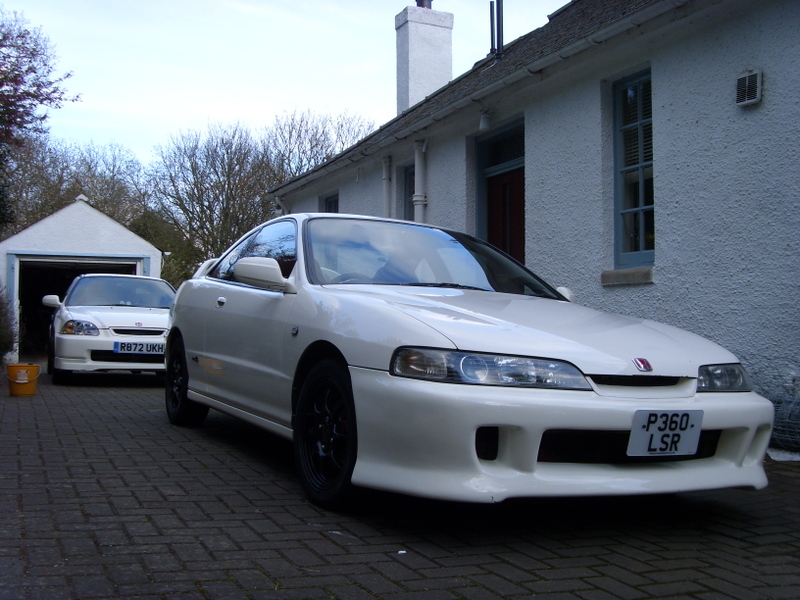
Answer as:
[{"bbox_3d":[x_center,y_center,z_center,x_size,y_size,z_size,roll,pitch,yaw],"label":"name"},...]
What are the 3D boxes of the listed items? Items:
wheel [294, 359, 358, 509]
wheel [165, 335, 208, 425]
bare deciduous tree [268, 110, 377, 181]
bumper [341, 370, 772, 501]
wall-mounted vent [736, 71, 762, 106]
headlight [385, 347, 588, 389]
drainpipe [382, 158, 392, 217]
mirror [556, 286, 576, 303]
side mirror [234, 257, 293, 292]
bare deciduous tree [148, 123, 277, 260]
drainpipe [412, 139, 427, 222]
[{"bbox_3d":[-0.218,0.503,2.784,0.200,0.580,0.580,4,-4,-29],"label":"wheel"},{"bbox_3d":[-1.494,0.579,5.072,0.200,0.580,0.580,4,-4,-29],"label":"wheel"},{"bbox_3d":[-2.836,-2.463,25.788,4.500,8.840,4.500,0,-3,0],"label":"bare deciduous tree"},{"bbox_3d":[0.736,0.483,2.615,1.690,0.440,0.620,4,-4,-29],"label":"bumper"},{"bbox_3d":[2.288,-1.384,4.689,0.060,0.215,0.190,2,-3,-29],"label":"wall-mounted vent"},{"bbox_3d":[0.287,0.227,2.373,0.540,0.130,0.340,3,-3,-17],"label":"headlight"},{"bbox_3d":[-0.168,-0.333,8.971,0.125,2.935,0.095,2,-3,-29],"label":"drainpipe"},{"bbox_3d":[0.958,-0.001,4.140,0.230,0.155,0.170,4,-4,-29],"label":"mirror"},{"bbox_3d":[-0.617,-0.112,3.265,0.230,0.155,0.170,4,-4,-29],"label":"side mirror"},{"bbox_3d":[-6.039,-1.986,22.825,4.200,7.305,4.200,0,-3,0],"label":"bare deciduous tree"},{"bbox_3d":[0.224,-0.365,8.242,0.155,2.951,0.125,2,-3,-29],"label":"drainpipe"}]

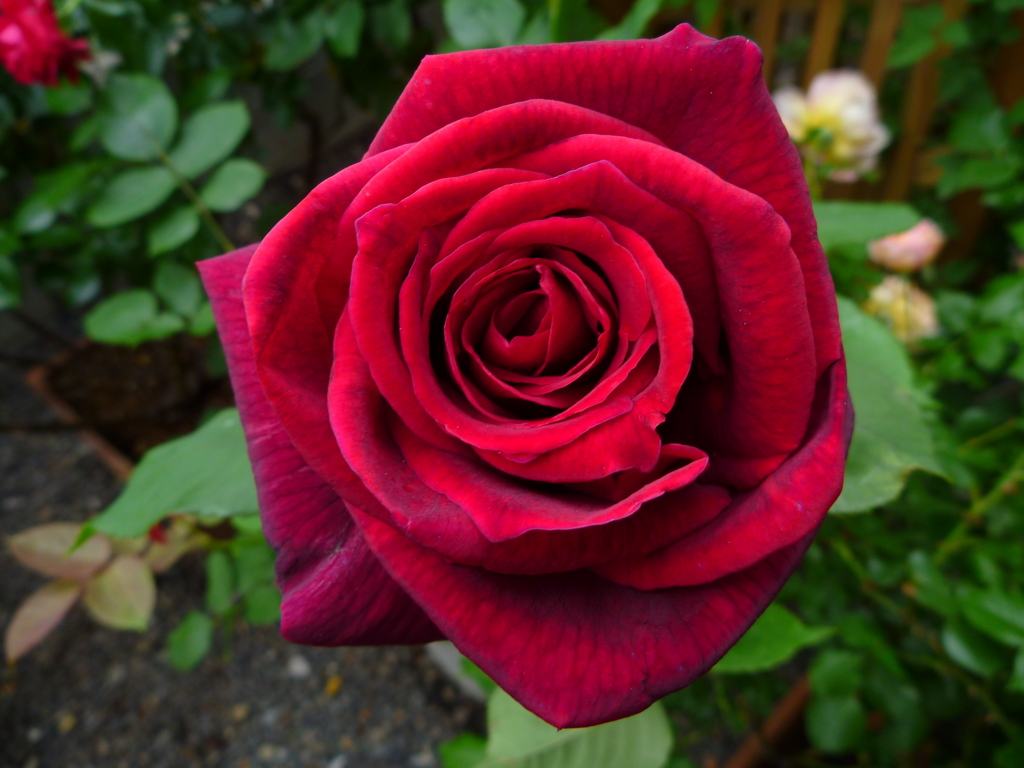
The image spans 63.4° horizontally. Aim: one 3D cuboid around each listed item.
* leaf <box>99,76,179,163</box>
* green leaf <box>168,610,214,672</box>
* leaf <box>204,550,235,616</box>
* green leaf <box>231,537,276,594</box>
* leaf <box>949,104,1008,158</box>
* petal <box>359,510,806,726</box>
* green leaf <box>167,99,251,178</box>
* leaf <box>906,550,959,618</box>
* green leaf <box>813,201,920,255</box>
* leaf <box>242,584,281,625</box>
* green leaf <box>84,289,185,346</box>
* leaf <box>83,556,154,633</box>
[{"bbox_3d":[-0.211,-0.151,0.470,0.040,0.010,0.064,-25,69,-18],"label":"leaf"},{"bbox_3d":[-0.210,0.167,0.540,0.028,0.009,0.037,17,65,1],"label":"green leaf"},{"bbox_3d":[-0.191,0.130,0.540,0.018,0.010,0.042,-5,70,-18],"label":"leaf"},{"bbox_3d":[-0.162,0.114,0.520,0.027,0.010,0.039,-17,64,-8],"label":"green leaf"},{"bbox_3d":[0.451,-0.244,0.800,0.060,0.040,0.016,43,18,19],"label":"leaf"},{"bbox_3d":[0.014,0.046,0.163,0.090,0.038,0.043,0,76,0],"label":"petal"},{"bbox_3d":[-0.172,-0.139,0.470,0.030,0.012,0.061,42,75,-4],"label":"green leaf"},{"bbox_3d":[0.280,0.134,0.550,0.023,0.012,0.049,-29,56,4],"label":"leaf"},{"bbox_3d":[0.137,-0.064,0.340,0.059,0.012,0.047,8,42,9],"label":"green leaf"},{"bbox_3d":[-0.163,0.145,0.540,0.022,0.009,0.026,-34,76,-24],"label":"leaf"},{"bbox_3d":[-0.228,-0.037,0.500,0.055,0.014,0.034,3,75,-17],"label":"green leaf"},{"bbox_3d":[-0.247,0.134,0.530,0.037,0.013,0.053,-21,70,-26],"label":"leaf"}]

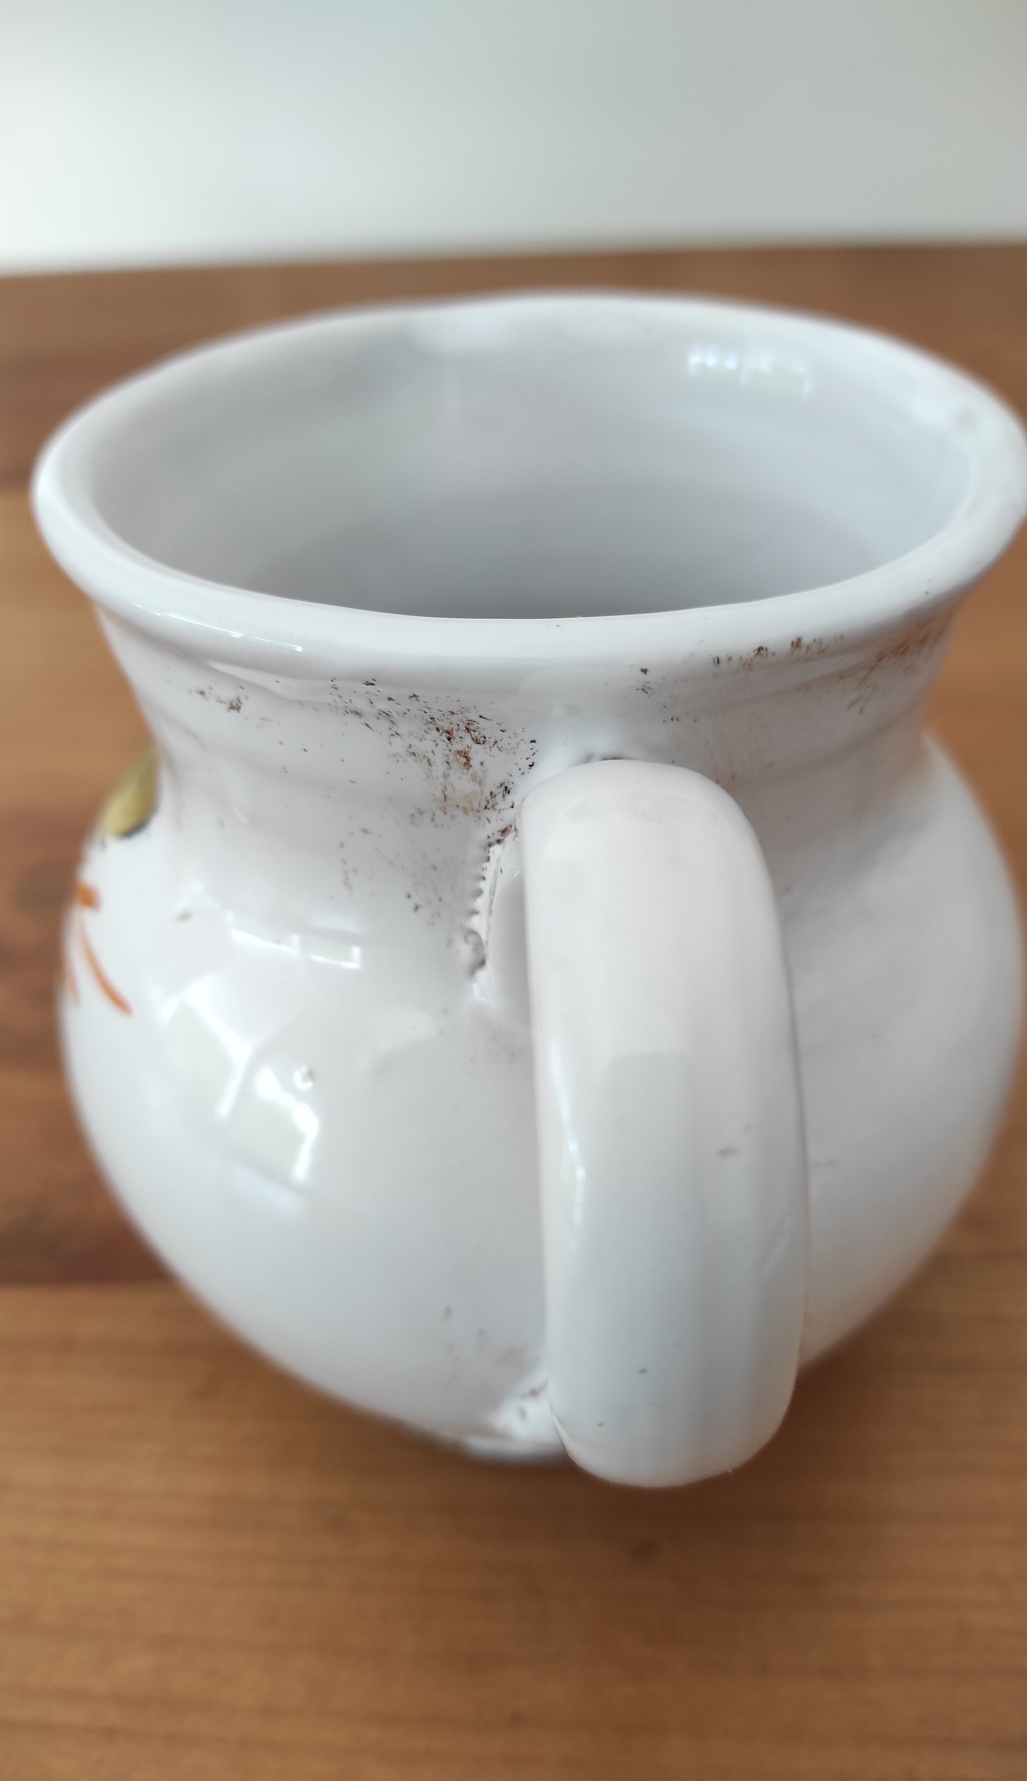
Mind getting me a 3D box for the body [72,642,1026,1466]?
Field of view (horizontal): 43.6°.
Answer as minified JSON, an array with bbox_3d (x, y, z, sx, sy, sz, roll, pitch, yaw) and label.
[{"bbox_3d":[0.003,0.003,0.151,0.109,0.103,0.109,-6,39,-5],"label":"body"}]

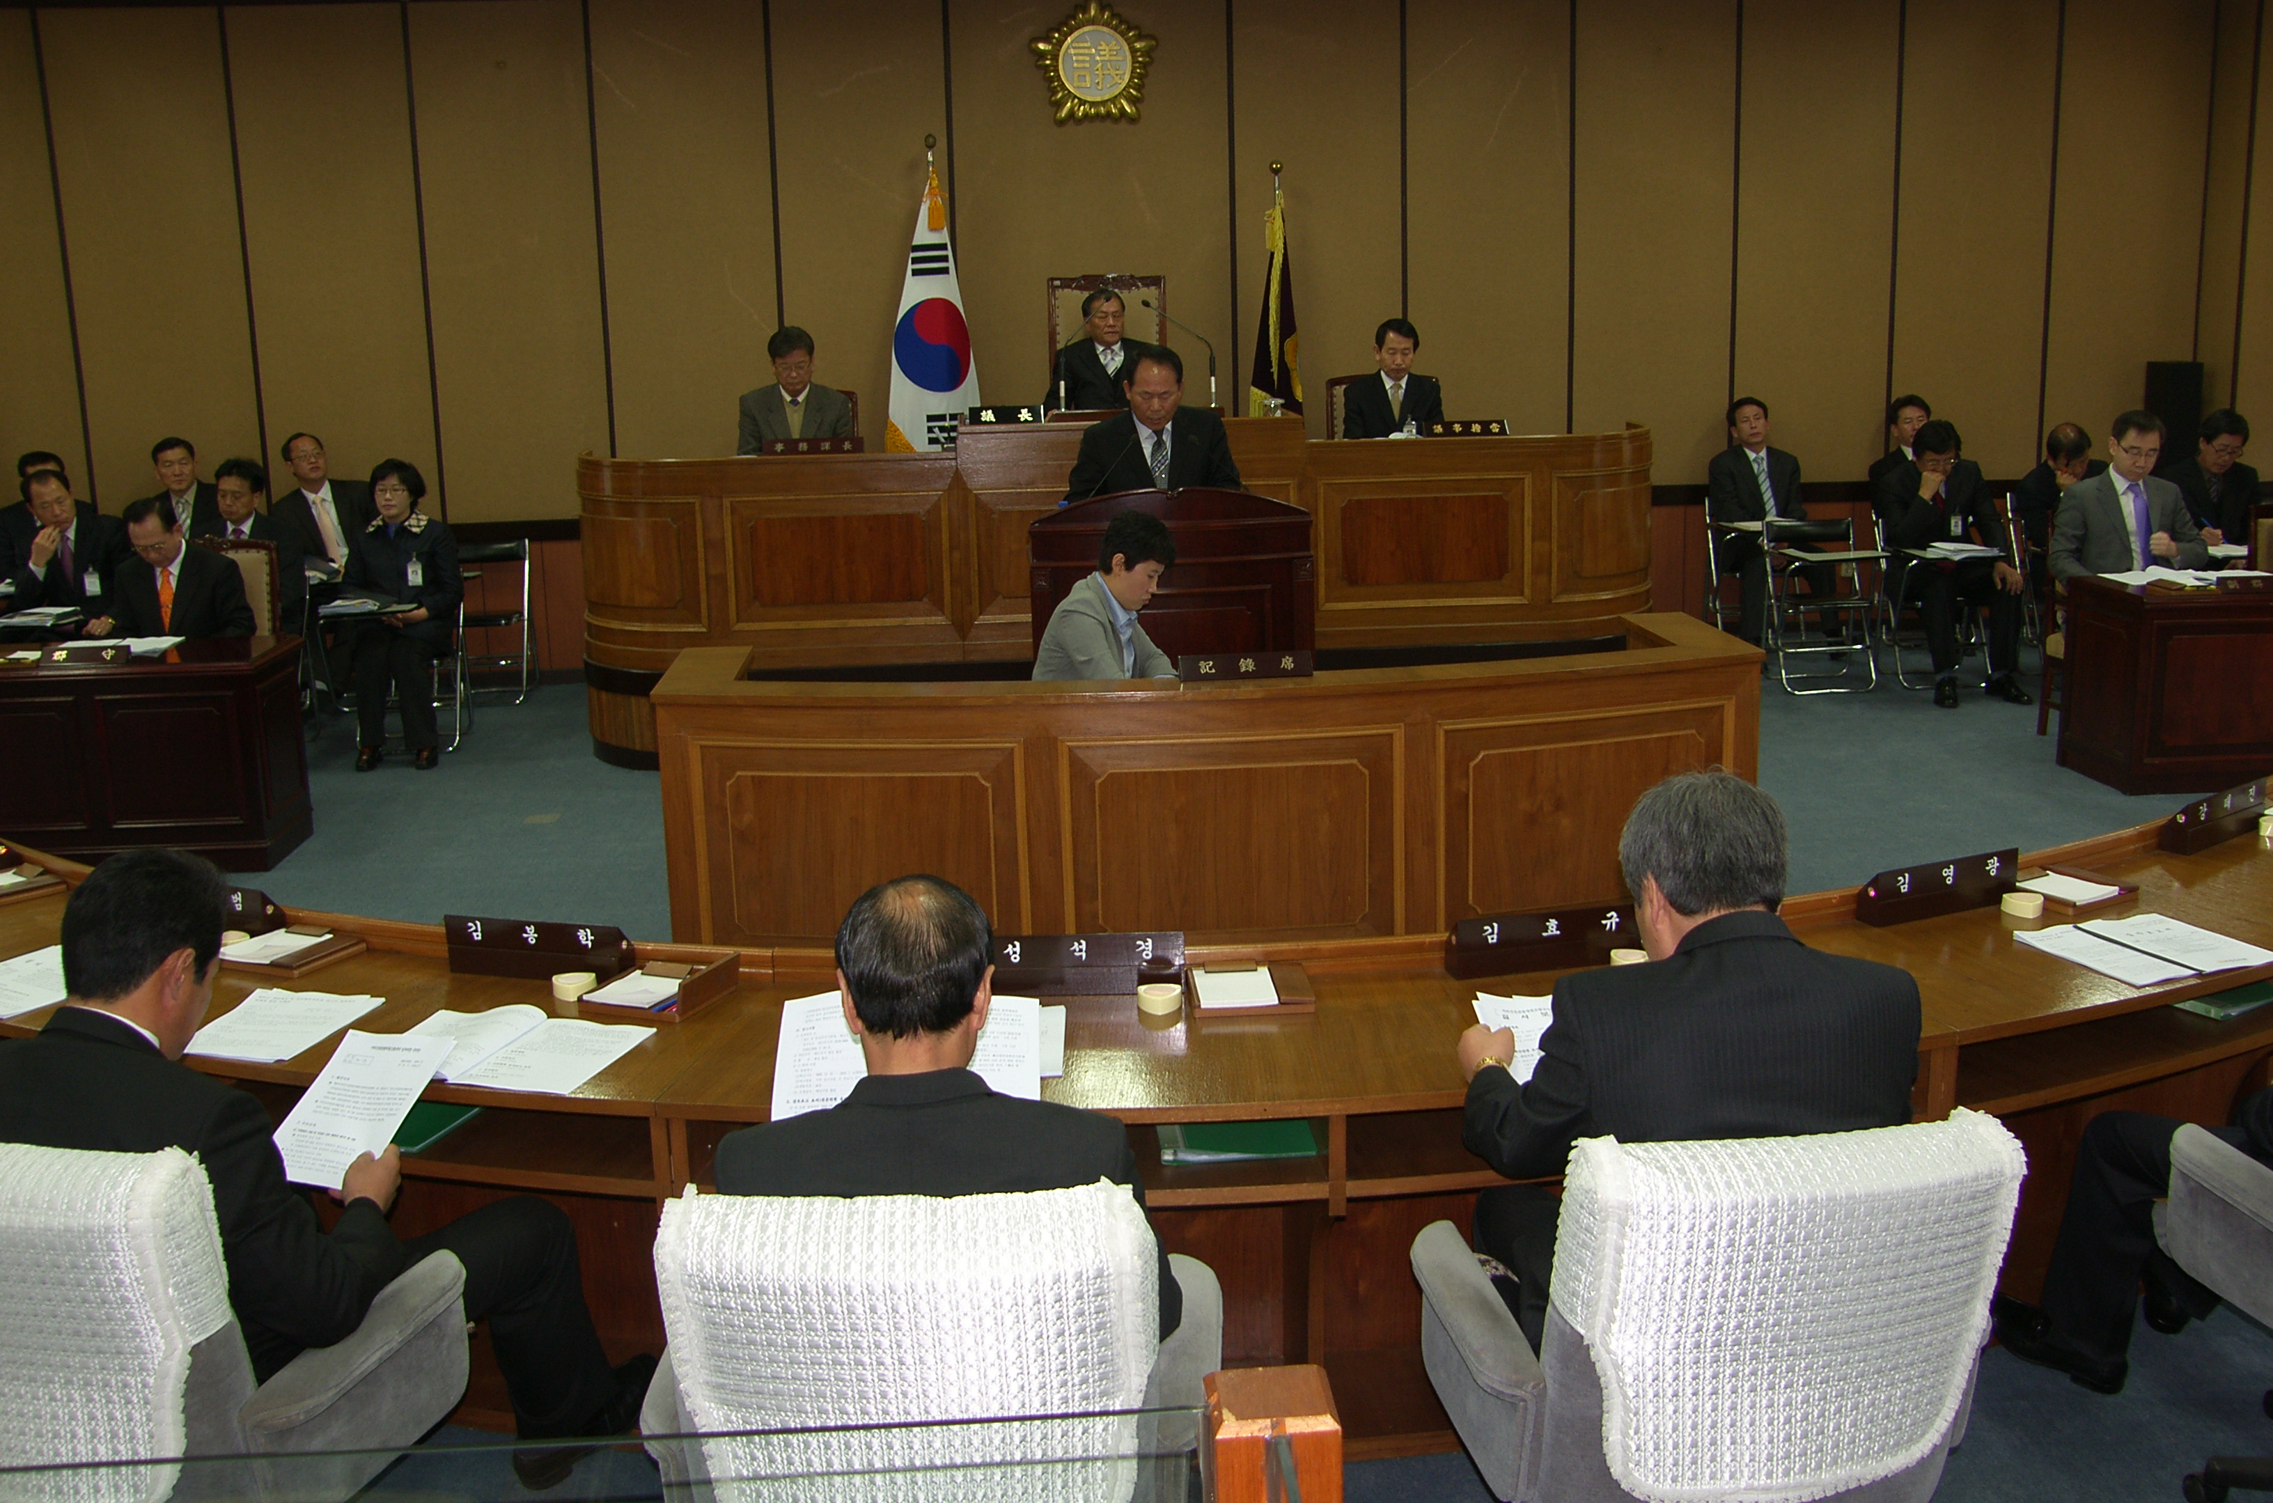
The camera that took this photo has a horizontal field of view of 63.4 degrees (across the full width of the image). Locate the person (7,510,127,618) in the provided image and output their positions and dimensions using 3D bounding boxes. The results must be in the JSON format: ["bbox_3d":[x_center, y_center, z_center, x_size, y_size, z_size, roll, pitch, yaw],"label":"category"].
[{"bbox_3d":[-4.442,-0.526,7.736,0.560,1.270,0.800,-6,14,-17],"label":"person"}]

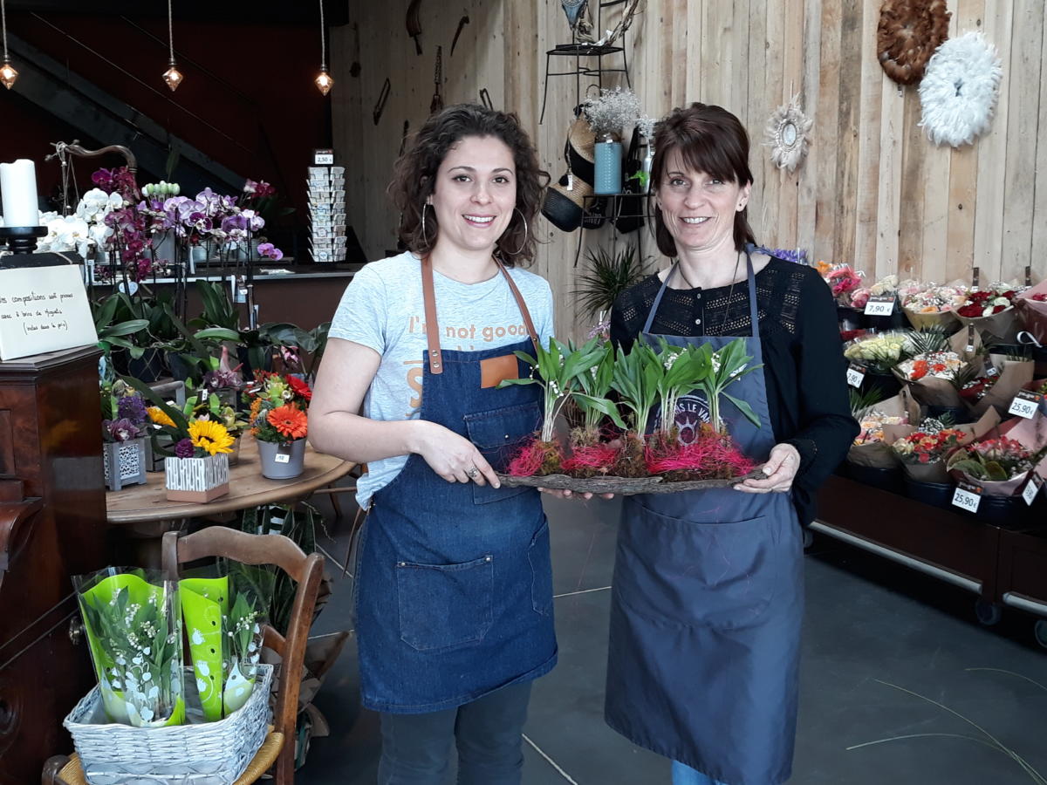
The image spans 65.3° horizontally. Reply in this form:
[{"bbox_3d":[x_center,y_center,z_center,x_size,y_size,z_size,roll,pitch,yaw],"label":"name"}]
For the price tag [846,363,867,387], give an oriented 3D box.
[{"bbox_3d":[1.716,-0.088,4.220,0.012,0.107,0.134,17,10,-16],"label":"price tag"}]

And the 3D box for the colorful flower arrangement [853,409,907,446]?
[{"bbox_3d":[1.759,0.181,4.080,0.240,0.180,0.270,-2,6,-18],"label":"colorful flower arrangement"}]

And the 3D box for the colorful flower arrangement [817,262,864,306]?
[{"bbox_3d":[1.865,-0.642,4.830,0.230,0.250,0.250,-2,6,-18],"label":"colorful flower arrangement"}]

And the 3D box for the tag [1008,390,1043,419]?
[{"bbox_3d":[2.143,0.050,3.480,0.012,0.107,0.134,19,7,-14],"label":"tag"}]

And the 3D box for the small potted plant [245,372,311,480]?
[{"bbox_3d":[-0.801,0.102,2.663,0.210,0.335,0.200,-1,6,-9],"label":"small potted plant"}]

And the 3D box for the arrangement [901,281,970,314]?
[{"bbox_3d":[2.091,-0.477,4.150,0.270,0.190,0.300,-2,6,-18],"label":"arrangement"}]

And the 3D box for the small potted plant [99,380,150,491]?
[{"bbox_3d":[-1.236,0.127,2.504,0.150,0.325,0.150,2,6,24],"label":"small potted plant"}]

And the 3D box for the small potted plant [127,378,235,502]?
[{"bbox_3d":[-0.986,0.128,2.363,0.280,0.345,0.190,1,6,9],"label":"small potted plant"}]

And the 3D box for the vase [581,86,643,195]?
[{"bbox_3d":[0.574,-1.649,5.350,0.360,0.660,0.340,0,6,0],"label":"vase"}]

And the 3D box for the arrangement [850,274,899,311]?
[{"bbox_3d":[1.952,-0.552,4.550,0.220,0.200,0.240,-2,6,-18],"label":"arrangement"}]

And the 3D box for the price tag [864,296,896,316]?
[{"bbox_3d":[1.892,-0.460,4.330,0.134,0.107,0.012,9,-12,42],"label":"price tag"}]

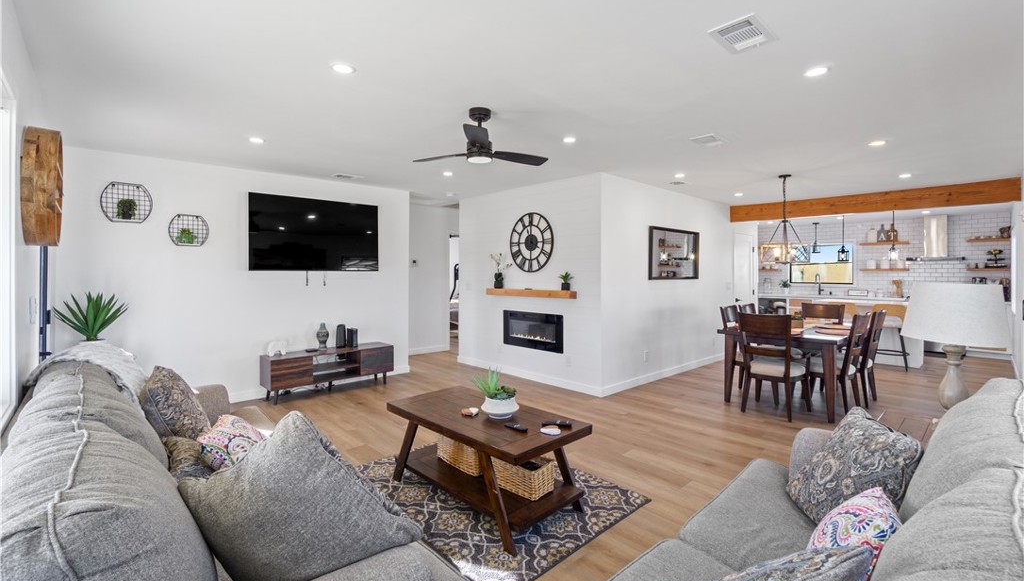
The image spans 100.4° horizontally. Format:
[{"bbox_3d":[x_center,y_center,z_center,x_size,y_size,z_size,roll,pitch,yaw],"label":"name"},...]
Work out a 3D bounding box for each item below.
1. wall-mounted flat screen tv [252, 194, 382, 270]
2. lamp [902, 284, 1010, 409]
[{"bbox_3d":[-2.262,-0.654,5.030,1.454,0.834,0.051,-2,3,-43],"label":"wall-mounted flat screen tv"},{"bbox_3d":[2.318,0.311,2.235,0.400,0.696,0.400,-2,3,-42],"label":"lamp"}]

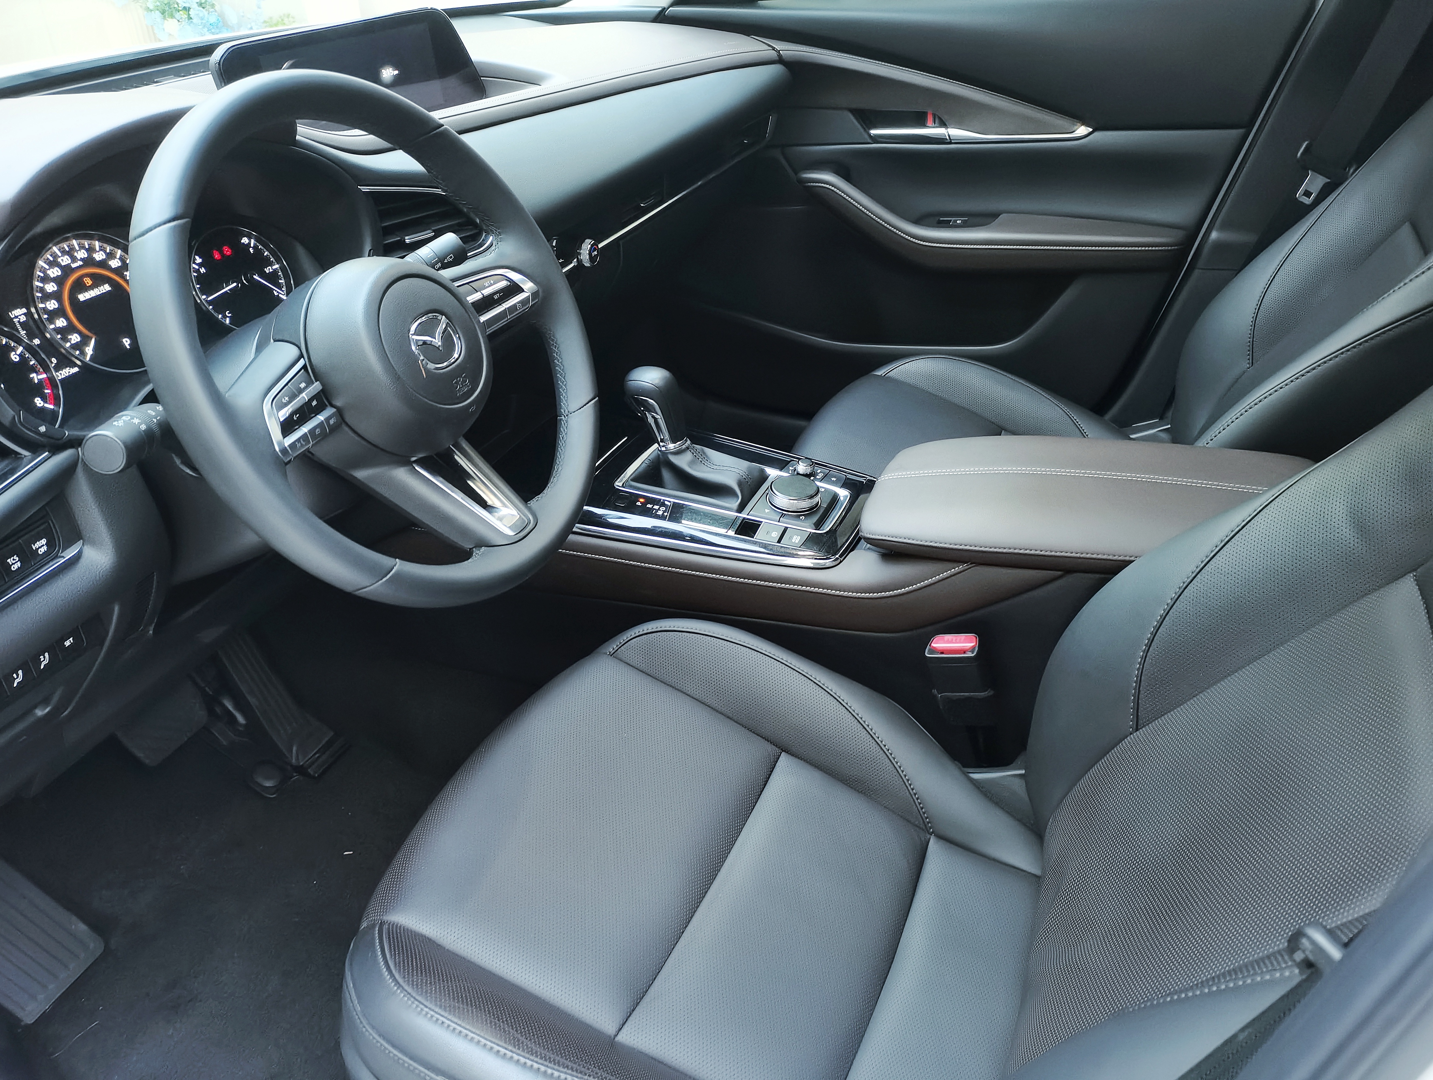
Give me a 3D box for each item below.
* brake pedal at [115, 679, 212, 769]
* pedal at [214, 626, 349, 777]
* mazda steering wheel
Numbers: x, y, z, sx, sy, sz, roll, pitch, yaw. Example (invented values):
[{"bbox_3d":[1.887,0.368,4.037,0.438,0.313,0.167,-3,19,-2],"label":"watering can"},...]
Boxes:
[{"bbox_3d":[-0.618,0.201,1.199,0.035,0.073,0.090,-33,11,39],"label":"brake pedal"},{"bbox_3d":[-0.541,0.184,1.311,0.044,0.215,0.072,-14,22,34],"label":"pedal"},{"bbox_3d":[-0.227,-0.135,0.757,0.105,0.370,0.370,-15,21,35],"label":"mazda steering wheel"}]

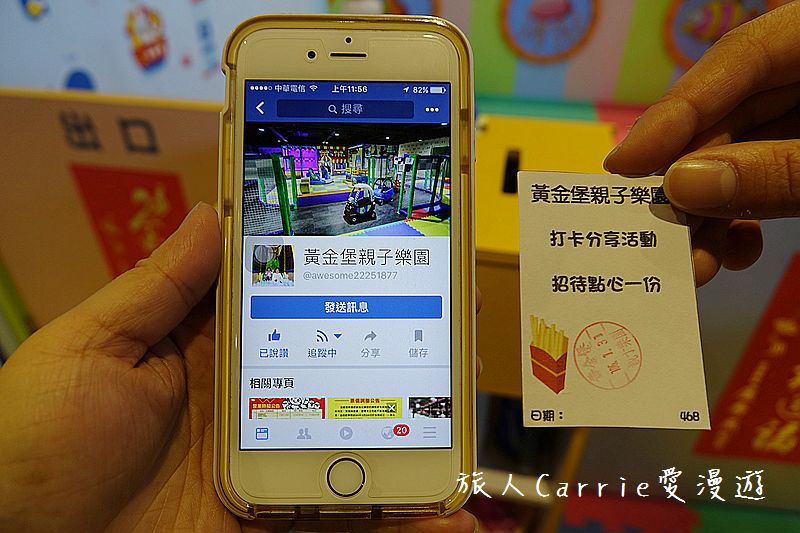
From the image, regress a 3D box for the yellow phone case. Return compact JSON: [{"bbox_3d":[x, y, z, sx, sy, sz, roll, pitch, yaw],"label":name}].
[{"bbox_3d":[-0.015,-0.001,0.155,0.073,0.143,0.011,0,-2,-1],"label":"yellow phone case"}]

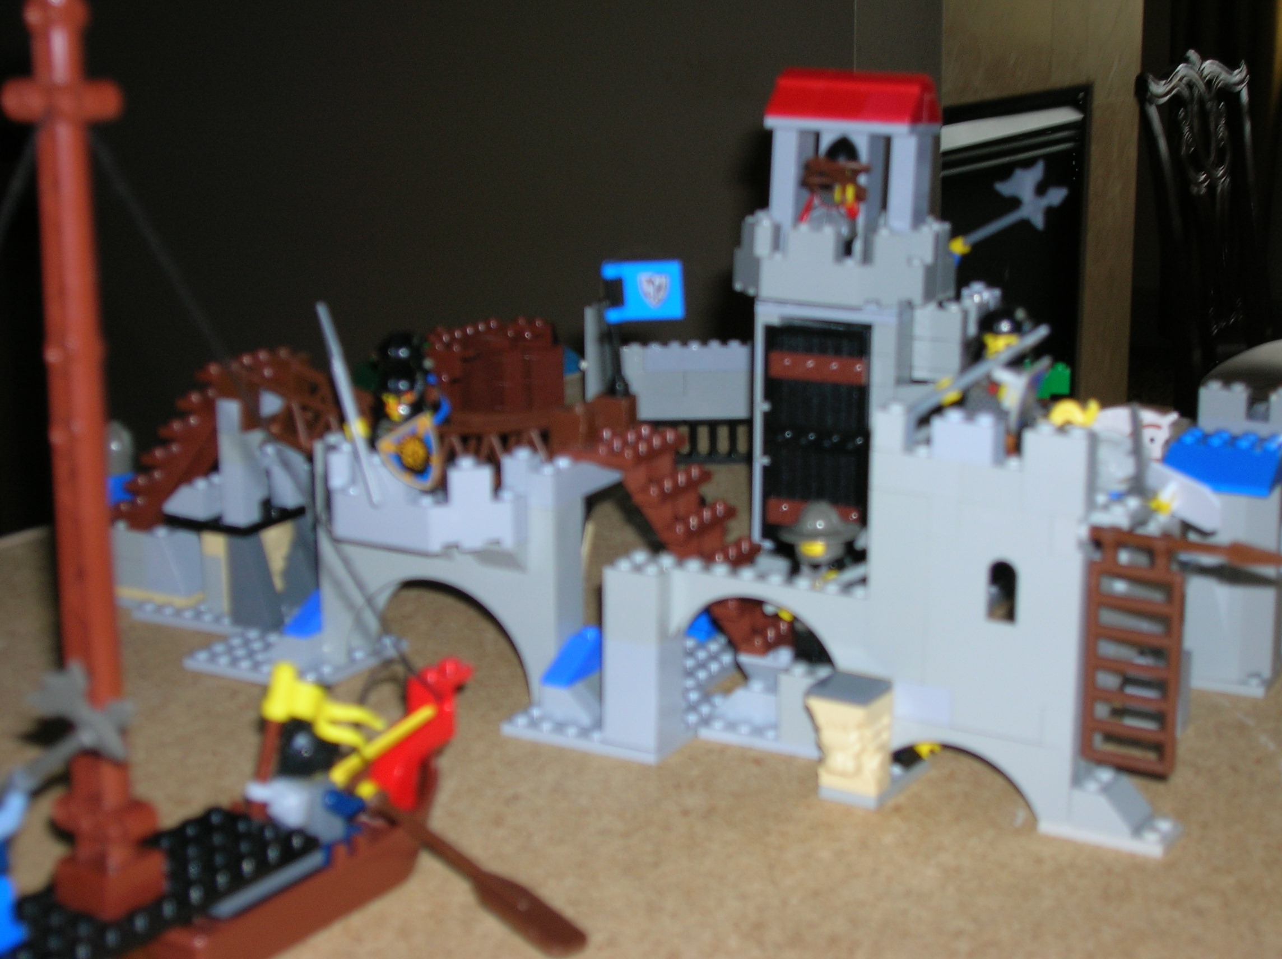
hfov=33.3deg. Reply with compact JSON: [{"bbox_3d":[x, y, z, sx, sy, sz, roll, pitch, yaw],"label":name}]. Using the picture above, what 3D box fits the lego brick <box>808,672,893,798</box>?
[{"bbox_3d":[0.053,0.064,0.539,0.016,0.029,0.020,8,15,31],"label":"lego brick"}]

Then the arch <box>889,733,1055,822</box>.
[{"bbox_3d":[0.079,0.069,0.536,0.064,0.019,0.008,8,15,31],"label":"arch"}]

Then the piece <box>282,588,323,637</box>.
[{"bbox_3d":[-0.095,0.039,0.637,0.008,0.011,0.024,7,15,27],"label":"piece"}]

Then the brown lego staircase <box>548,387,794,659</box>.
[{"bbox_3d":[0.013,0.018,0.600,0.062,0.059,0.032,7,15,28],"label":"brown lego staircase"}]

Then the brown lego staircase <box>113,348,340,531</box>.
[{"bbox_3d":[-0.136,-0.012,0.677,0.061,0.054,0.032,7,15,28],"label":"brown lego staircase"}]

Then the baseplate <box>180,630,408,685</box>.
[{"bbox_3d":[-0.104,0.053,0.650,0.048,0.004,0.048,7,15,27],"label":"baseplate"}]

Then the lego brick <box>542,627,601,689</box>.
[{"bbox_3d":[-0.018,0.050,0.594,0.008,0.011,0.024,7,15,28],"label":"lego brick"}]

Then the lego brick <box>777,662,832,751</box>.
[{"bbox_3d":[0.046,0.061,0.570,0.016,0.020,0.008,7,15,28],"label":"lego brick"}]

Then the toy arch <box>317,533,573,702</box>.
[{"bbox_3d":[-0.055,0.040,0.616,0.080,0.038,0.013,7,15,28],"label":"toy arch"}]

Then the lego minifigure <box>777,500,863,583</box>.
[{"bbox_3d":[0.048,0.029,0.572,0.020,0.044,0.017,7,15,28],"label":"lego minifigure"}]

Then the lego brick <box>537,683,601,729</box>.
[{"bbox_3d":[-0.018,0.062,0.587,0.016,0.010,0.008,7,15,28],"label":"lego brick"}]

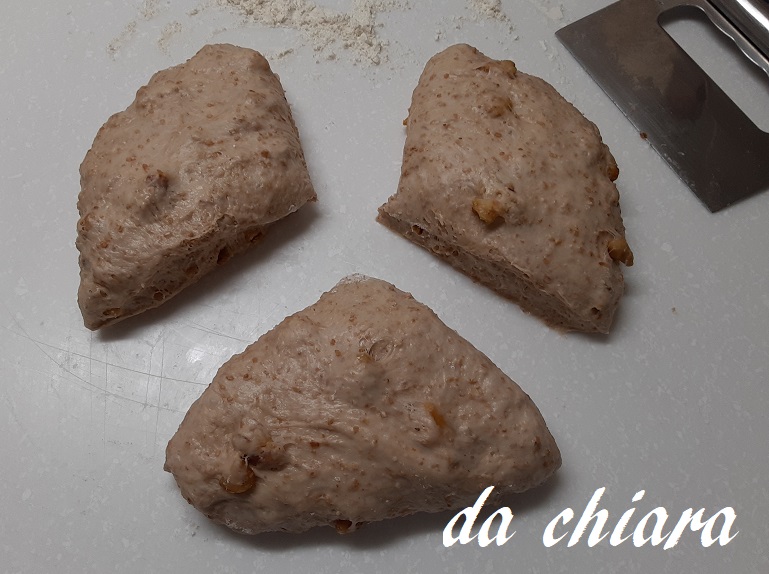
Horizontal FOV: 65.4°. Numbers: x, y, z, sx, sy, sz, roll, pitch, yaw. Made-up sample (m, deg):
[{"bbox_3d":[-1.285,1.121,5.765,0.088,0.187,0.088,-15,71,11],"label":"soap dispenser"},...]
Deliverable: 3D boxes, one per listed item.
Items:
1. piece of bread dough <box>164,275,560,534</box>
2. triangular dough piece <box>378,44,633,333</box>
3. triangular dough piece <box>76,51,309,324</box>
[{"bbox_3d":[-0.011,0.039,0.245,0.155,0.045,0.110,-5,64,-3],"label":"piece of bread dough"},{"bbox_3d":[0.065,-0.058,0.292,0.150,0.045,0.109,32,68,15],"label":"triangular dough piece"},{"bbox_3d":[-0.104,-0.061,0.294,0.142,0.045,0.112,-31,68,-14],"label":"triangular dough piece"}]

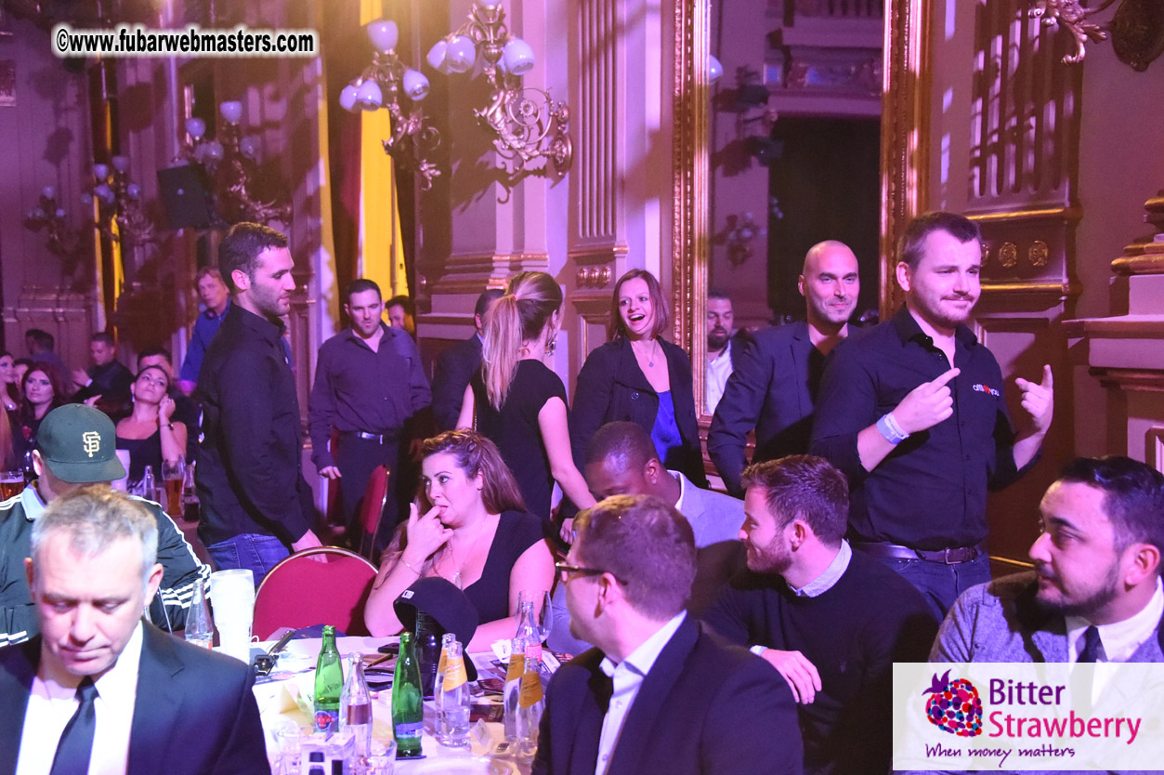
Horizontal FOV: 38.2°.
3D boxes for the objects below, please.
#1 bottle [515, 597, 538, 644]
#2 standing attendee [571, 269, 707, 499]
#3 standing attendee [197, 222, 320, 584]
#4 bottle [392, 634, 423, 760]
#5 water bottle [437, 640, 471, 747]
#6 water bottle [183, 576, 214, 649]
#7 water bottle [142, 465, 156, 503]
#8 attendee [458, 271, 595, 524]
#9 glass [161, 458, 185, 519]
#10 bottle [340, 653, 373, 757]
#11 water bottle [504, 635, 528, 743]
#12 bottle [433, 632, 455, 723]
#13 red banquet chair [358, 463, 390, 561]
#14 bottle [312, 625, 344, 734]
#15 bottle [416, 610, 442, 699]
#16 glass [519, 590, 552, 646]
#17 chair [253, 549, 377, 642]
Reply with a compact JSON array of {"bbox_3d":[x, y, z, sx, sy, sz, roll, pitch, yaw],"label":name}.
[{"bbox_3d":[-0.120,0.584,3.774,0.057,0.200,0.057,0,3,0],"label":"bottle"},{"bbox_3d":[0.208,0.413,6.180,0.460,1.690,0.300,-2,3,-27],"label":"standing attendee"},{"bbox_3d":[-0.874,0.447,4.580,0.360,1.790,0.500,0,3,-6],"label":"standing attendee"},{"bbox_3d":[-0.336,0.593,3.250,0.060,0.230,0.060,0,3,0],"label":"bottle"},{"bbox_3d":[-0.234,0.568,3.134,0.056,0.198,0.056,0,3,0],"label":"water bottle"},{"bbox_3d":[-0.912,0.569,4.003,0.063,0.210,0.063,0,3,0],"label":"water bottle"},{"bbox_3d":[-1.810,0.433,7.047,0.058,0.205,0.058,0,3,0],"label":"water bottle"},{"bbox_3d":[-0.194,0.449,5.681,0.460,1.670,0.320,2,3,28],"label":"attendee"},{"bbox_3d":[-1.557,0.390,6.409,0.084,0.213,0.084,0,3,0],"label":"glass"},{"bbox_3d":[-0.408,0.574,3.034,0.060,0.198,0.060,0,3,0],"label":"bottle"},{"bbox_3d":[-0.128,0.604,3.349,0.057,0.199,0.057,0,3,0],"label":"water bottle"},{"bbox_3d":[-0.269,0.601,3.412,0.057,0.199,0.057,0,3,0],"label":"bottle"},{"bbox_3d":[-1.030,0.774,6.649,0.540,0.920,0.440,-1,3,-14],"label":"red banquet chair"},{"bbox_3d":[-0.470,0.554,3.123,0.058,0.228,0.058,1,3,15],"label":"bottle"},{"bbox_3d":[-0.335,0.577,3.715,0.070,0.220,0.070,0,3,0],"label":"bottle"},{"bbox_3d":[-0.103,0.540,3.713,0.076,0.193,0.076,0,3,0],"label":"glass"},{"bbox_3d":[-0.674,0.933,4.588,0.450,0.930,0.560,-1,3,-14],"label":"chair"}]

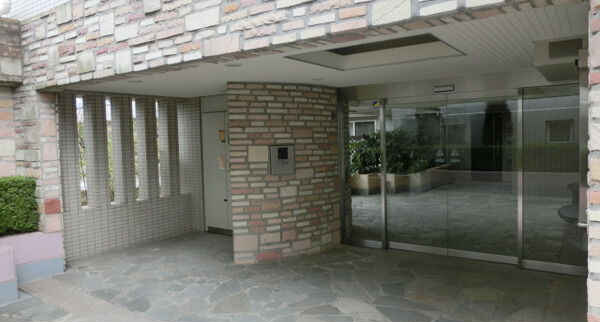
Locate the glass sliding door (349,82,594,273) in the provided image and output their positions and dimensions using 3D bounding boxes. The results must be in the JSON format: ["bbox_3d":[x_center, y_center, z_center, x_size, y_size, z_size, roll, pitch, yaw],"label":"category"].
[{"bbox_3d":[1.840,0.180,5.180,2.950,2.080,0.150,1,4,35],"label":"glass sliding door"}]

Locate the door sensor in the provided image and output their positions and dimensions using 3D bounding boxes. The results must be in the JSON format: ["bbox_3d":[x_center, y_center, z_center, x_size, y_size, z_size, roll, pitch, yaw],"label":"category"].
[{"bbox_3d":[1.746,-0.883,5.055,0.245,0.070,0.055,1,4,35],"label":"door sensor"}]

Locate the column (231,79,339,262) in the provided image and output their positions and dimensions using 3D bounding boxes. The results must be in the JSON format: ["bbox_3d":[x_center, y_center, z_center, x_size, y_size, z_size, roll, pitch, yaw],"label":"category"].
[{"bbox_3d":[-0.130,0.120,5.526,0.680,2.225,1.580,1,4,35],"label":"column"}]

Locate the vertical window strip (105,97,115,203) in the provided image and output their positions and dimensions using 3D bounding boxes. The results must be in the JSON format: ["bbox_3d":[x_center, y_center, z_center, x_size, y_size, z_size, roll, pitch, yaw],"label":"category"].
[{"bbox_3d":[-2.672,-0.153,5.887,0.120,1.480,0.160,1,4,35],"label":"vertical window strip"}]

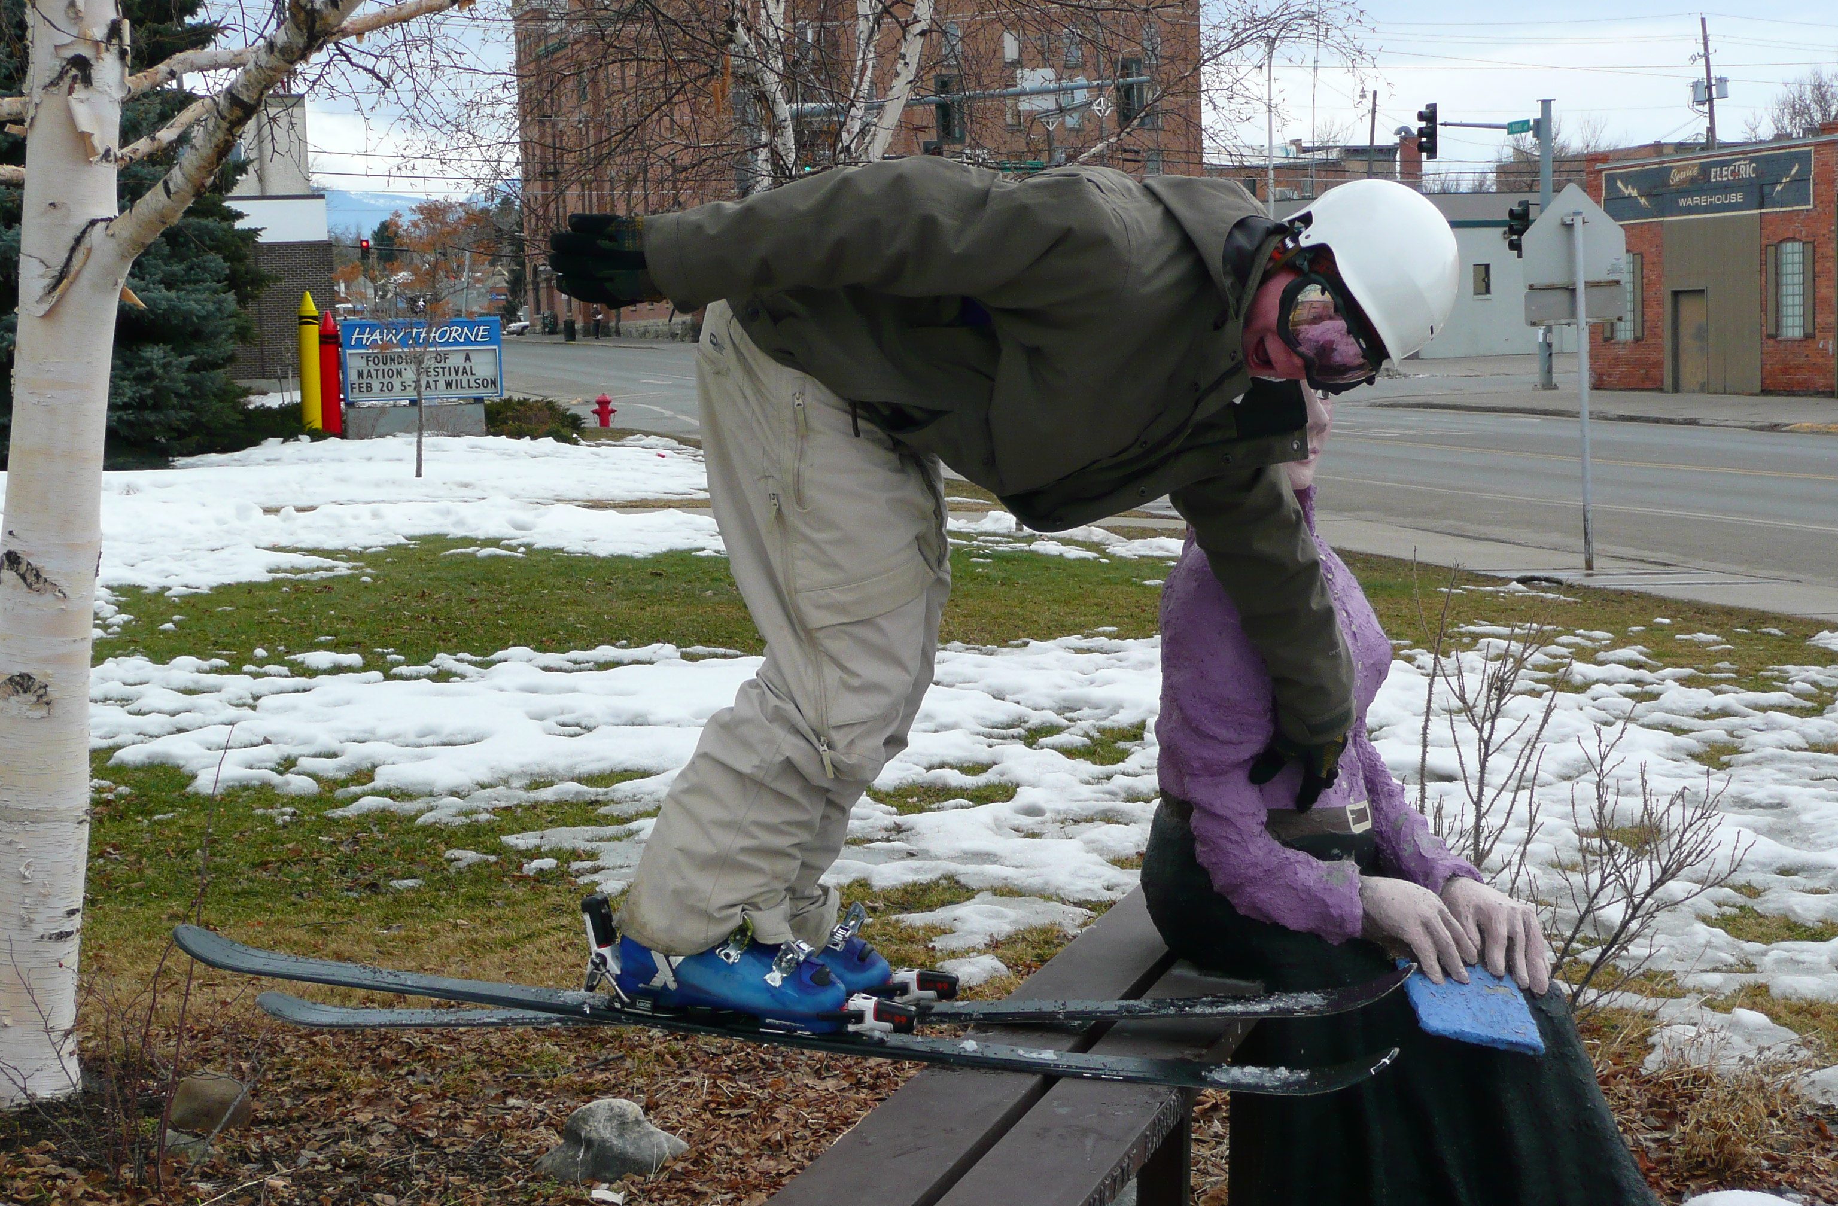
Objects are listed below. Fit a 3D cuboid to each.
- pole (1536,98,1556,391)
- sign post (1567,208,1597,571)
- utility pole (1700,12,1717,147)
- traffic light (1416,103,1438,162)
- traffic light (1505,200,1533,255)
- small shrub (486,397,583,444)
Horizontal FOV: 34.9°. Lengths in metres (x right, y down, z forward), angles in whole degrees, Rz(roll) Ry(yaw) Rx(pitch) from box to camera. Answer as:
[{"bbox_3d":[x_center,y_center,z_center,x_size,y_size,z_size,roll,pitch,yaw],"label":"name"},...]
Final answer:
[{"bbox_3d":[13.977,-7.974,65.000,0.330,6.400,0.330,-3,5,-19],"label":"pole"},{"bbox_3d":[5.649,-1.799,24.800,0.075,3.070,0.075,-5,6,-19],"label":"sign post"},{"bbox_3d":[35.200,-18.975,128.806,0.330,13.786,0.330,-9,7,-18],"label":"utility pole"},{"bbox_3d":[11.756,-10.893,67.500,0.420,1.290,0.460,-3,5,-19],"label":"traffic light"},{"bbox_3d":[13.423,-8.352,65.200,0.420,1.280,0.460,-3,5,-19],"label":"traffic light"},{"bbox_3d":[-6.337,-3.009,48.000,1.500,0.780,1.300,-3,5,-19],"label":"small shrub"}]

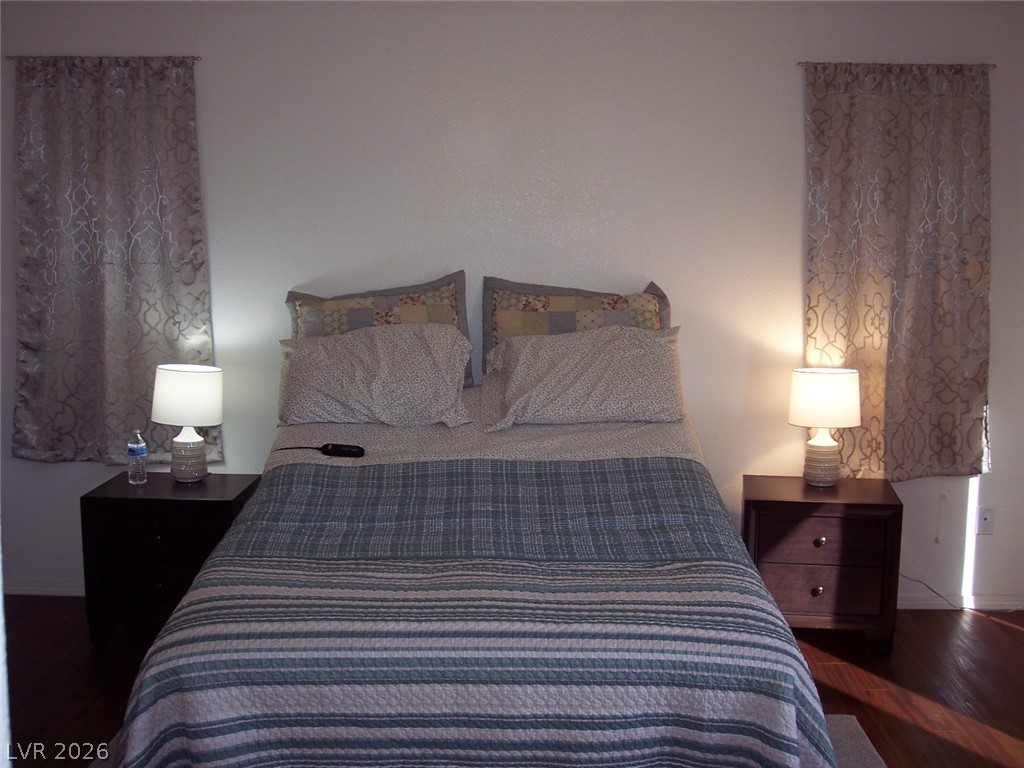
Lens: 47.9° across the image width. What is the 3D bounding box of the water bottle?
[{"bbox_3d":[-1.412,0.273,4.345,0.066,0.200,0.066,1,8,0],"label":"water bottle"}]

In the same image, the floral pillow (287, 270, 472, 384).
[{"bbox_3d":[-0.508,-0.198,4.424,0.690,0.450,0.150,1,-6,0],"label":"floral pillow"}]

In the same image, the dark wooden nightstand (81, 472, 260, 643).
[{"bbox_3d":[-1.258,0.653,4.350,0.547,0.551,0.417,1,8,2],"label":"dark wooden nightstand"}]

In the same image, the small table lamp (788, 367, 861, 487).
[{"bbox_3d":[1.185,0.170,4.388,0.276,0.442,0.276,1,8,0],"label":"small table lamp"}]

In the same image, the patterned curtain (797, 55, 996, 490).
[{"bbox_3d":[1.491,-0.408,4.440,0.792,1.592,0.085,1,8,1],"label":"patterned curtain"}]

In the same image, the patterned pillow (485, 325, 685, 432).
[{"bbox_3d":[0.269,-0.020,4.287,0.700,0.420,0.170,1,-22,0],"label":"patterned pillow"}]

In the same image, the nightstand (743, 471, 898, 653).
[{"bbox_3d":[1.153,0.671,4.385,0.547,0.551,0.417,2,8,10],"label":"nightstand"}]

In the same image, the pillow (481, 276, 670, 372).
[{"bbox_3d":[0.243,-0.201,4.422,0.700,0.440,0.150,1,-6,0],"label":"pillow"}]

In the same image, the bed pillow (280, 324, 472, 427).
[{"bbox_3d":[-0.503,-0.028,4.287,0.670,0.420,0.170,1,-22,0],"label":"bed pillow"}]

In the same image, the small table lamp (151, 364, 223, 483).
[{"bbox_3d":[-1.224,0.154,4.362,0.270,0.434,0.270,1,8,0],"label":"small table lamp"}]

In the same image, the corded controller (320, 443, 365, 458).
[{"bbox_3d":[-0.589,0.229,4.009,0.152,0.026,0.050,5,24,10],"label":"corded controller"}]

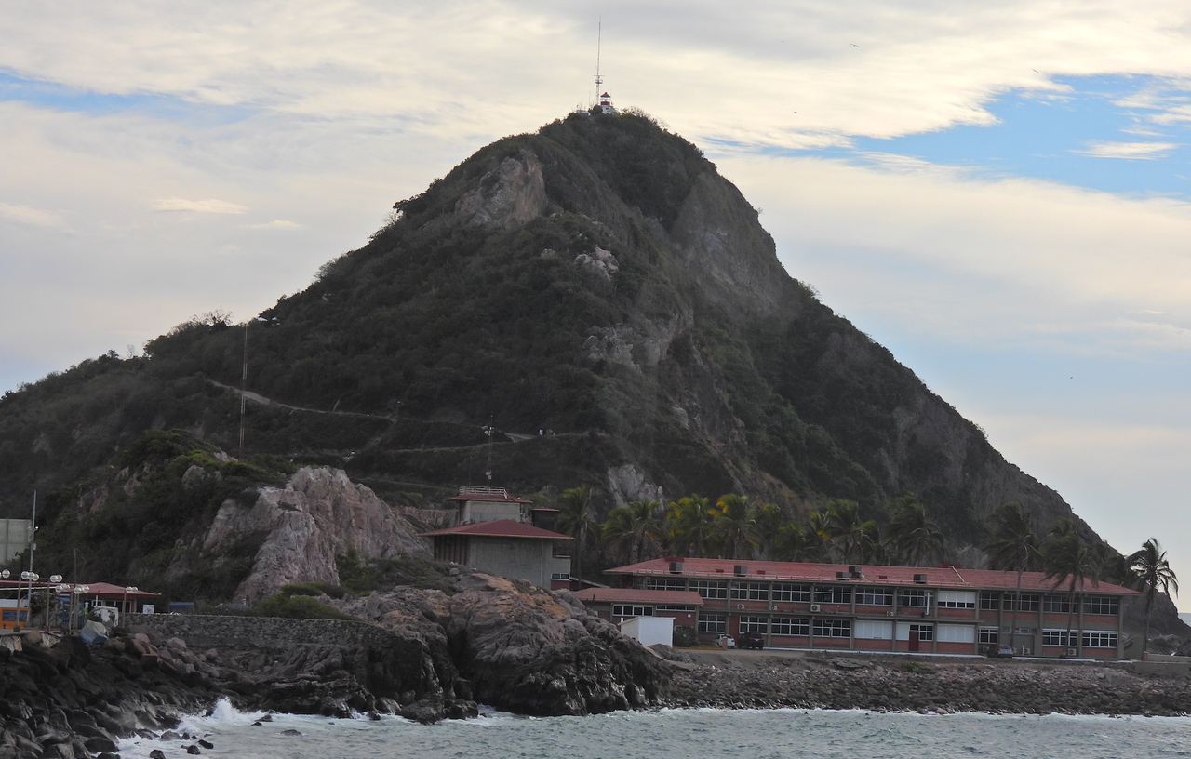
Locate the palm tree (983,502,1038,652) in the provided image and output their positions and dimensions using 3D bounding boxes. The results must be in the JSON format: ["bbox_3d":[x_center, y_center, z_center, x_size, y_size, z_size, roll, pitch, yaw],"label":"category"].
[{"bbox_3d":[44.870,21.450,353.000,6.100,16.280,5.800,2,-4,0],"label":"palm tree"}]

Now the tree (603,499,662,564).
[{"bbox_3d":[4.160,21.160,370.000,6.500,15.250,5.800,2,-4,0],"label":"tree"}]

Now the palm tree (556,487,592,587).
[{"bbox_3d":[-2.310,19.700,360.000,4.600,15.940,4.600,2,-4,0],"label":"palm tree"}]

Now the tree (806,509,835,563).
[{"bbox_3d":[25.670,22.320,375.000,4.000,15.070,4.000,2,-4,0],"label":"tree"}]

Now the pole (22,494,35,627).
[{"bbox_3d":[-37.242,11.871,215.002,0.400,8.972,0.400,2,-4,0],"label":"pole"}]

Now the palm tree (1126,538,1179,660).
[{"bbox_3d":[61.340,24.080,360.000,5.700,13.220,5.500,2,-4,0],"label":"palm tree"}]

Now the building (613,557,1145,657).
[{"bbox_3d":[30.618,25.092,359.517,59.282,9.251,11.500,3,-4,-16],"label":"building"}]

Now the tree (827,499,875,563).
[{"bbox_3d":[29.150,21.790,373.000,5.600,16.290,5.400,2,-4,0],"label":"tree"}]

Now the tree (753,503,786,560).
[{"bbox_3d":[19.860,21.840,374.000,4.400,15.460,4.400,2,-4,0],"label":"tree"}]

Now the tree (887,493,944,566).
[{"bbox_3d":[37.374,22.041,383.725,6.800,17.300,6.800,2,-4,0],"label":"tree"}]

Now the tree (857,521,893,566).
[{"bbox_3d":[32.908,23.693,387.730,5.200,14.149,5.200,2,-4,0],"label":"tree"}]

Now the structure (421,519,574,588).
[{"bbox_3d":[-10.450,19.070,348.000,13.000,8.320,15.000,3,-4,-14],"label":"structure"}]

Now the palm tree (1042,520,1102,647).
[{"bbox_3d":[52.023,22.675,357.994,6.400,14.635,6.400,2,-4,0],"label":"palm tree"}]

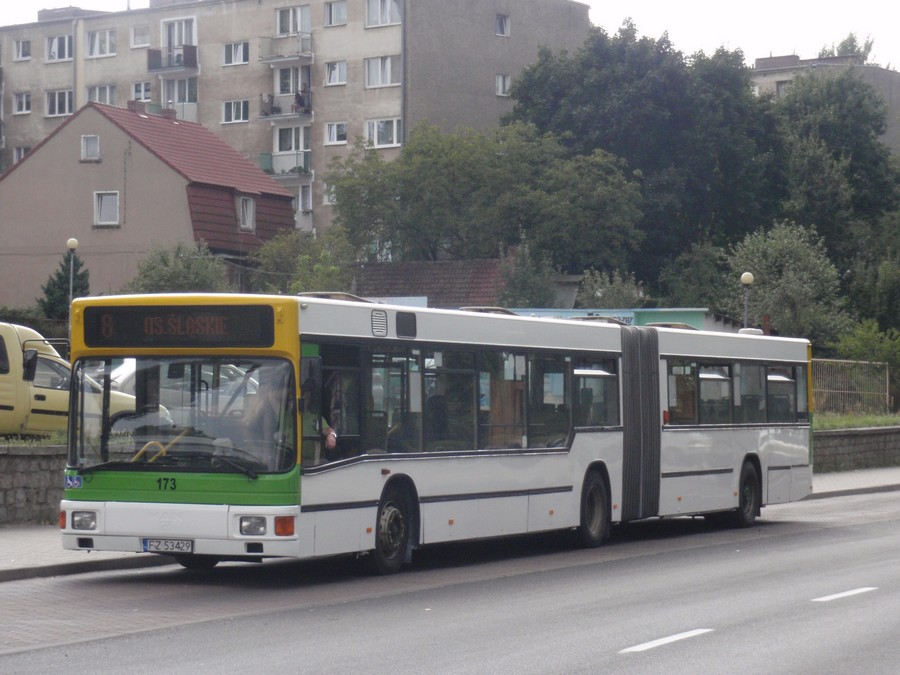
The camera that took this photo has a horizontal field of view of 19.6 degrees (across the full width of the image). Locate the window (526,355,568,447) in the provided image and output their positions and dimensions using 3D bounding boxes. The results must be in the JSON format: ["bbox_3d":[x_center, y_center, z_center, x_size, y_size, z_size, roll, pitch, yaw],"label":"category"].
[{"bbox_3d":[1.135,0.760,30.637,0.060,1.083,1.336,0,-1,24],"label":"window"}]

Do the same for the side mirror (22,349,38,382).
[{"bbox_3d":[-4.096,0.276,25.400,0.180,0.325,0.080,-1,-2,42],"label":"side mirror"}]

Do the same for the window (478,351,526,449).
[{"bbox_3d":[0.580,0.695,28.641,0.050,1.050,1.360,-1,-2,23],"label":"window"}]

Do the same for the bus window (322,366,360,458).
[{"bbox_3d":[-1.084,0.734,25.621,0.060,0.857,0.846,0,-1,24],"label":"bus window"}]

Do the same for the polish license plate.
[{"bbox_3d":[-2.637,1.953,24.384,0.525,0.116,0.020,-1,-2,23],"label":"polish license plate"}]

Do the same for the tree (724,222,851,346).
[{"bbox_3d":[8.048,-0.739,62.000,3.000,4.010,3.000,0,-1,0],"label":"tree"}]

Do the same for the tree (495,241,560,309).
[{"bbox_3d":[2.087,-0.862,70.000,1.670,3.610,1.700,0,-1,0],"label":"tree"}]

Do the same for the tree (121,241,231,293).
[{"bbox_3d":[-8.836,-1.648,84.000,3.500,3.000,3.200,1,-1,0],"label":"tree"}]

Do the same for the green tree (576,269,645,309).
[{"bbox_3d":[4.321,-0.458,70.000,1.830,2.800,1.800,0,-1,0],"label":"green tree"}]

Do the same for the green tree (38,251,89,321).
[{"bbox_3d":[-12.190,-1.451,82.000,1.650,2.600,1.600,1,-1,0],"label":"green tree"}]

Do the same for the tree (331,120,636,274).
[{"bbox_3d":[1.274,-4.505,96.000,11.670,6.870,10.000,0,-1,0],"label":"tree"}]

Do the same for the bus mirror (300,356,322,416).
[{"bbox_3d":[-1.267,0.439,23.932,0.220,0.520,0.140,-1,-2,23],"label":"bus mirror"}]

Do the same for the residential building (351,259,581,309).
[{"bbox_3d":[0.385,-0.308,80.000,6.600,4.500,4.800,0,-2,28],"label":"residential building"}]

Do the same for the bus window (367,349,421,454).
[{"bbox_3d":[-0.593,0.660,26.732,0.060,1.063,1.308,0,-1,24],"label":"bus window"}]

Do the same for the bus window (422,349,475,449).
[{"bbox_3d":[-0.008,0.658,27.278,0.050,1.070,1.360,-1,-2,23],"label":"bus window"}]

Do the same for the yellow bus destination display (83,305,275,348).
[{"bbox_3d":[-2.584,-0.108,24.526,2.040,0.390,0.100,-1,-2,23],"label":"yellow bus destination display"}]

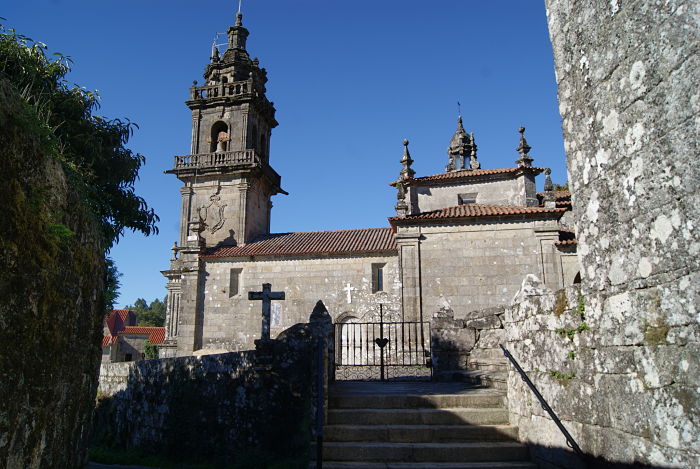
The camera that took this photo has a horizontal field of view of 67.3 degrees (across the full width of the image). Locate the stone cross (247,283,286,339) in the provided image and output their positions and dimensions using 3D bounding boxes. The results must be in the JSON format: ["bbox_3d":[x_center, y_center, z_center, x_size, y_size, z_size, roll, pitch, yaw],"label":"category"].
[{"bbox_3d":[-1.756,1.625,11.100,0.760,1.200,0.170,0,-13,0],"label":"stone cross"}]

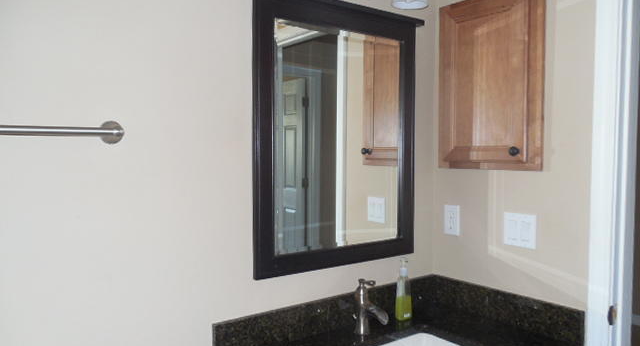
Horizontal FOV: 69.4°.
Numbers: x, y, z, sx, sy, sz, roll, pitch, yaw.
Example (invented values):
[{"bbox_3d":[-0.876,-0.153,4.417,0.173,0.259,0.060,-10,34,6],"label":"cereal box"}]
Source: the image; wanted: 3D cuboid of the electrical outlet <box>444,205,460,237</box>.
[{"bbox_3d":[0.515,0.187,1.808,0.010,0.115,0.071,-2,3,-40],"label":"electrical outlet"}]

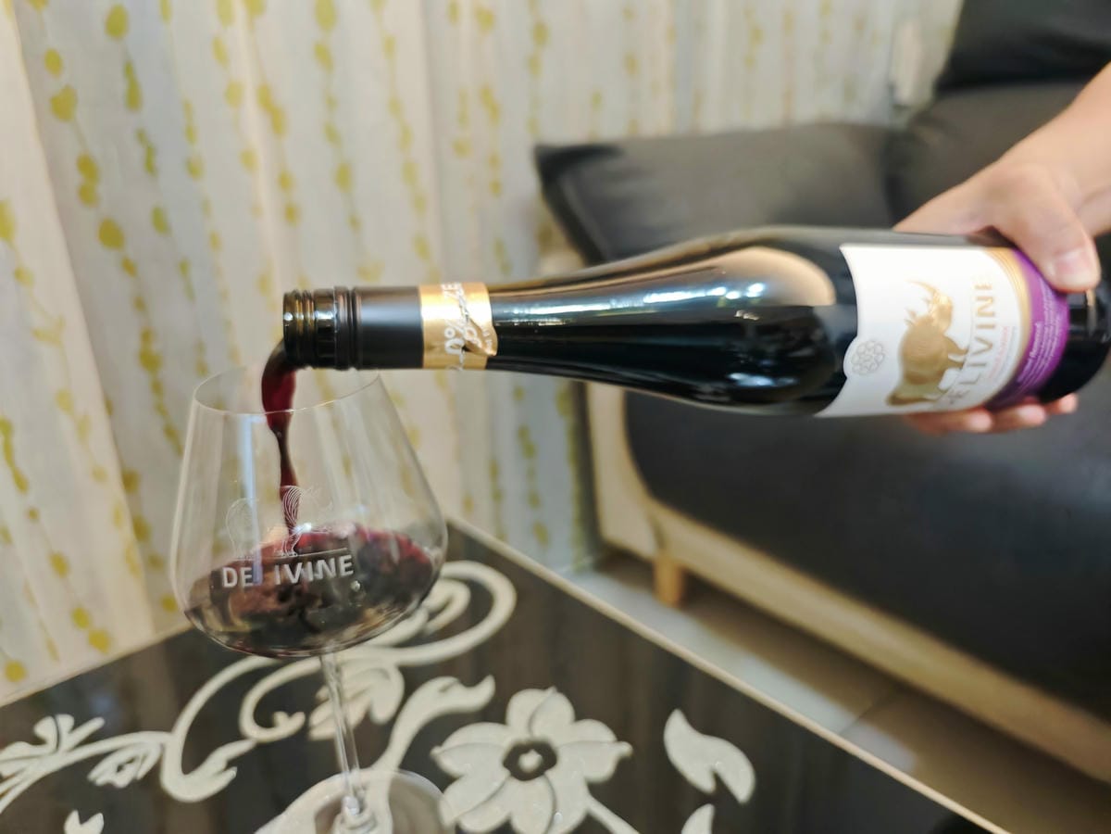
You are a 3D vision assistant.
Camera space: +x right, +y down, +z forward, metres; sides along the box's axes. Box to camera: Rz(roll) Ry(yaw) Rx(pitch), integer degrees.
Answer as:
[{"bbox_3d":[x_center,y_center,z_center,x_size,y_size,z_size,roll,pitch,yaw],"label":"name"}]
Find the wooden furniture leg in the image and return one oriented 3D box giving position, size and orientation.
[{"bbox_3d":[0.196,0.275,1.265,0.045,0.080,0.045,-19,26,-38],"label":"wooden furniture leg"}]

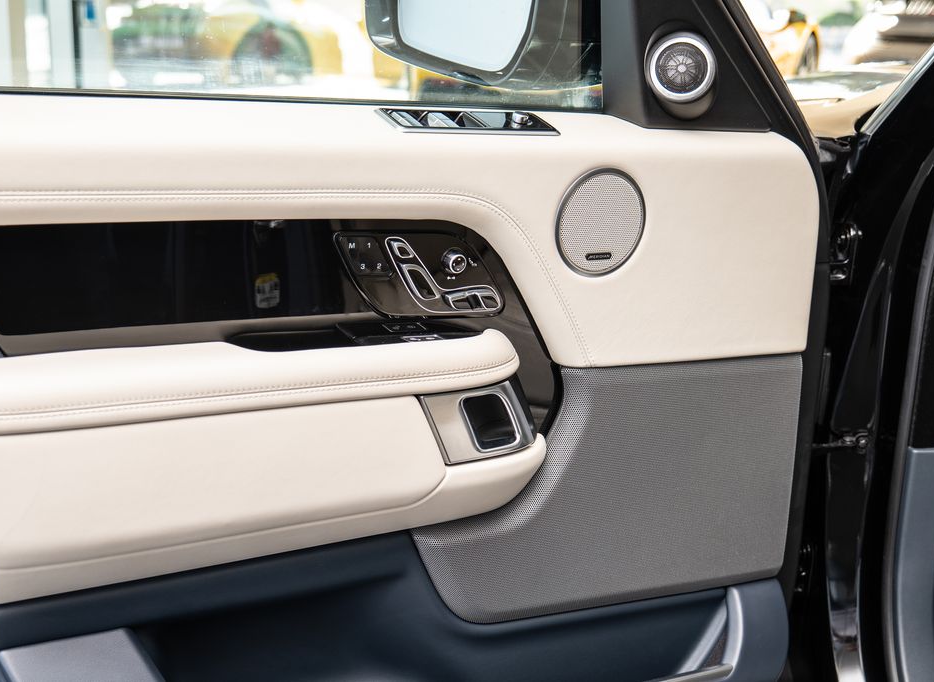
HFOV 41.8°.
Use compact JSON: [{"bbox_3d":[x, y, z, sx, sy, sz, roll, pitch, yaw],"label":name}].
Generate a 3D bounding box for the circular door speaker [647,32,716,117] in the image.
[{"bbox_3d":[0.216,-0.265,1.216,0.067,0.069,0.051,6,-2,12],"label":"circular door speaker"}]

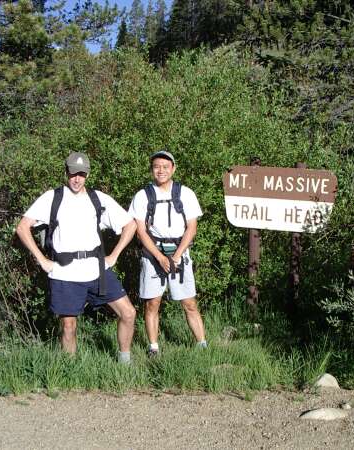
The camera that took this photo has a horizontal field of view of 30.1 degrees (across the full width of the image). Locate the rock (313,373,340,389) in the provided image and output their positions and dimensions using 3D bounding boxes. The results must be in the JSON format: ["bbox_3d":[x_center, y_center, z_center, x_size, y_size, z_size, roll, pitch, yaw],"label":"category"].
[{"bbox_3d":[1.112,1.161,4.900,0.190,0.120,0.150,0,4,0],"label":"rock"}]

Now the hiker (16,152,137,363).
[{"bbox_3d":[-0.827,0.284,5.420,0.960,1.770,0.500,-1,4,-12],"label":"hiker"}]

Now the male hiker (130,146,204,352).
[{"bbox_3d":[-0.081,0.251,5.600,0.620,1.750,0.420,0,4,-6],"label":"male hiker"}]

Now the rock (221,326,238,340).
[{"bbox_3d":[0.490,1.018,6.150,0.155,0.140,0.150,0,4,0],"label":"rock"}]

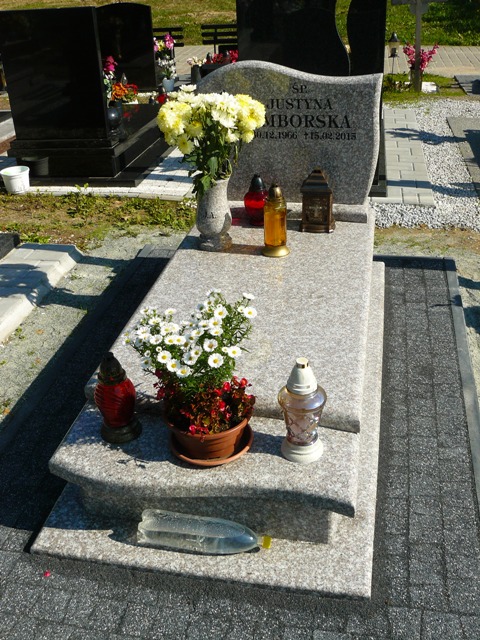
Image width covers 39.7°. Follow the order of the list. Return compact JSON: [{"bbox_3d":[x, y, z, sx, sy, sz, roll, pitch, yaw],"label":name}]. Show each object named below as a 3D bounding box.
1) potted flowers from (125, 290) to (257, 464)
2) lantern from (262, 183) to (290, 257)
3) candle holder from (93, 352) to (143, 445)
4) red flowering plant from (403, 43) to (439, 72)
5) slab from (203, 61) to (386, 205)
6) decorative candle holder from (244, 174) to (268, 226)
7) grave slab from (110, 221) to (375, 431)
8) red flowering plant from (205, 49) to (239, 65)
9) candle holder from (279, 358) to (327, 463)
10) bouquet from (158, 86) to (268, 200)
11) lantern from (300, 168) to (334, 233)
[{"bbox_3d":[-0.113,0.130,1.602,0.310,0.395,0.265,4,31,11],"label":"potted flowers"},{"bbox_3d":[0.141,-0.399,2.595,0.108,0.279,0.108,4,30,11],"label":"lantern"},{"bbox_3d":[-0.329,0.193,1.760,0.111,0.251,0.111,4,30,11],"label":"candle holder"},{"bbox_3d":[1.780,-2.583,6.550,0.350,0.290,0.300,4,31,11],"label":"red flowering plant"},{"bbox_3d":[0.200,-0.808,2.878,0.800,0.613,0.097,3,31,11],"label":"slab"},{"bbox_3d":[0.071,-0.485,2.699,0.101,0.192,0.101,4,31,11],"label":"decorative candle holder"},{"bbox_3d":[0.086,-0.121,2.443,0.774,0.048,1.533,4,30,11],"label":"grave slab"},{"bbox_3d":[-0.188,-2.673,6.752,0.380,0.170,0.220,4,30,11],"label":"red flowering plant"},{"bbox_3d":[0.148,0.204,1.577,0.114,0.268,0.114,4,31,11],"label":"candle holder"},{"bbox_3d":[-0.110,-0.671,2.572,0.396,0.381,0.341,4,30,11],"label":"bouquet"},{"bbox_3d":[0.329,-0.507,2.793,0.124,0.255,0.124,8,31,18],"label":"lantern"}]

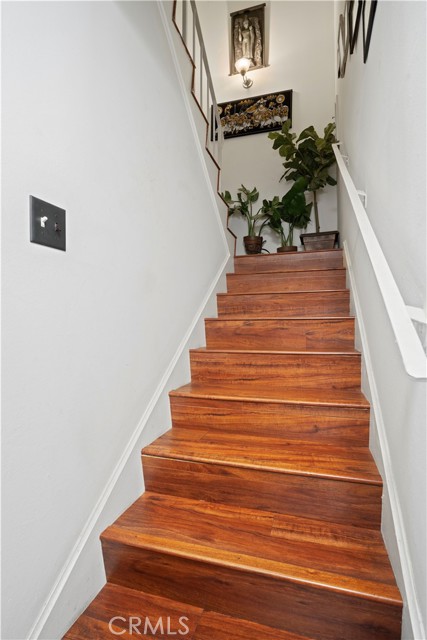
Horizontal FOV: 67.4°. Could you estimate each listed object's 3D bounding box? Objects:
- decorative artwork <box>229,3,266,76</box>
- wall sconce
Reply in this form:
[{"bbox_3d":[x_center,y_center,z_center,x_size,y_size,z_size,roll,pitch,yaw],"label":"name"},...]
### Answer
[{"bbox_3d":[0.384,-3.045,3.480,0.418,0.667,0.027,-1,0,18],"label":"decorative artwork"},{"bbox_3d":[0.321,-2.646,3.392,0.158,0.233,0.239,-1,0,18],"label":"wall sconce"}]

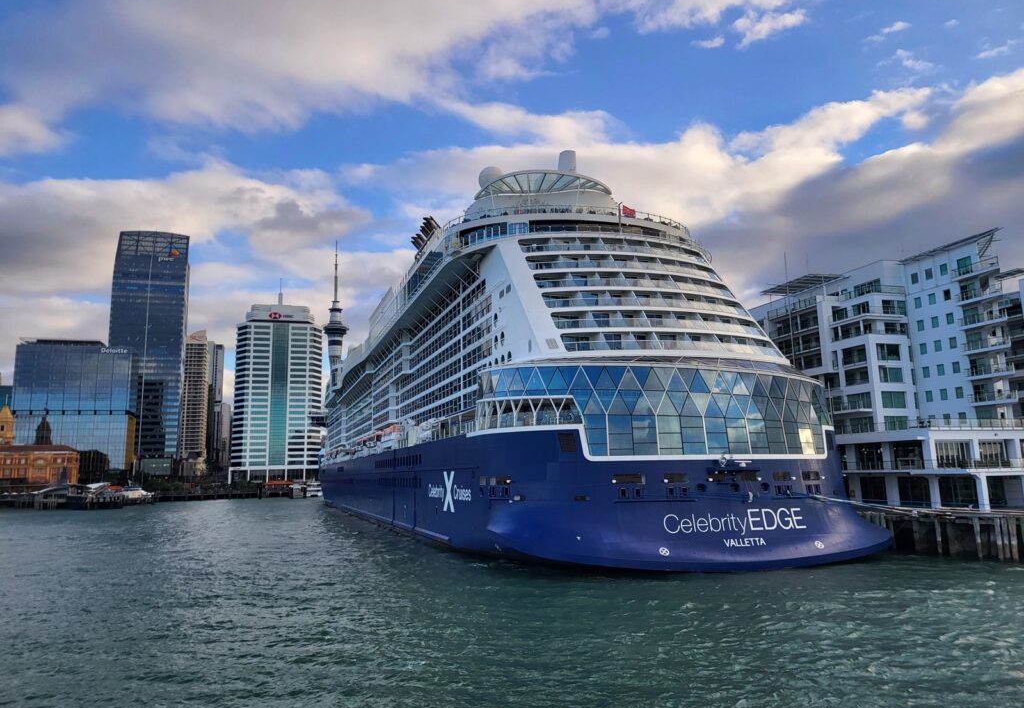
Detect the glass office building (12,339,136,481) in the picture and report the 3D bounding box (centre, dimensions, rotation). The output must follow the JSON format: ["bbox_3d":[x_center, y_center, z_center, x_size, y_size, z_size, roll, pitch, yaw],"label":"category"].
[{"bbox_3d":[-239.550,34.280,424.160,54.500,80.500,29.000,2,-9,-18],"label":"glass office building"}]

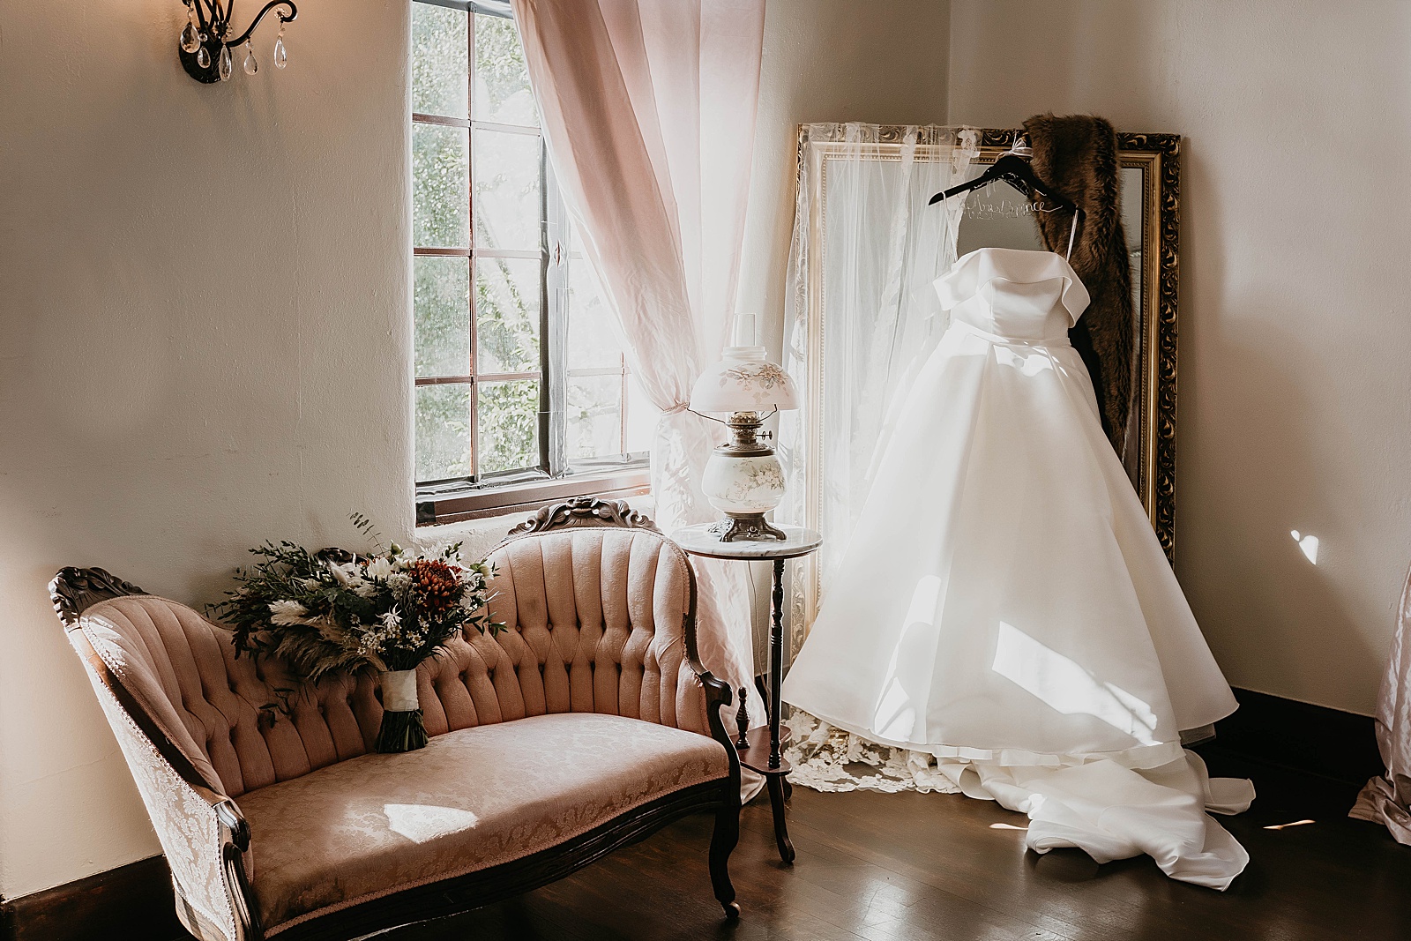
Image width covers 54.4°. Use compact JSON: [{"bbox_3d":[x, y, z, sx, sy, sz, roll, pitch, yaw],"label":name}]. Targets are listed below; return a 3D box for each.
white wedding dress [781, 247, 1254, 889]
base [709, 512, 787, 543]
[{"bbox_3d":[0.862,0.158,3.564,1.270,1.450,1.040,1,8,-3],"label":"white wedding dress"},{"bbox_3d":[0.102,0.130,3.350,0.150,0.055,0.145,-1,8,-16],"label":"base"}]

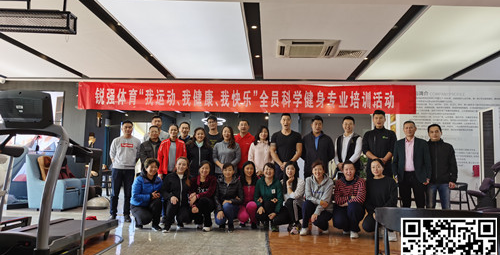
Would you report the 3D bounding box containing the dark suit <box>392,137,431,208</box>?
[{"bbox_3d":[2.465,0.850,5.930,0.570,1.430,0.330,0,-6,14],"label":"dark suit"}]

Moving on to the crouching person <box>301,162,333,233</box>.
[{"bbox_3d":[0.980,1.016,5.750,0.520,1.060,0.700,0,-6,11],"label":"crouching person"}]

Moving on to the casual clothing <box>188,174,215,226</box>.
[{"bbox_3d":[-0.714,1.112,5.864,0.440,0.800,0.550,0,-6,0],"label":"casual clothing"}]

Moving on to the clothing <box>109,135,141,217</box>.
[{"bbox_3d":[-2.150,0.840,6.681,0.530,1.410,0.310,2,-6,-7],"label":"clothing"}]

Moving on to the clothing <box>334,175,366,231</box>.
[{"bbox_3d":[1.369,1.063,5.366,0.470,0.790,0.580,-2,-6,14],"label":"clothing"}]

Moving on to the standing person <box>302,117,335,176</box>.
[{"bbox_3d":[1.067,0.682,6.162,0.530,1.780,0.320,-1,-6,9],"label":"standing person"}]

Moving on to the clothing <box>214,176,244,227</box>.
[{"bbox_3d":[-0.308,1.127,5.862,0.460,0.774,0.580,1,-6,6],"label":"clothing"}]

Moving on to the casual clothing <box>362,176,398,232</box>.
[{"bbox_3d":[1.894,1.137,5.652,0.520,0.819,0.650,0,-6,12],"label":"casual clothing"}]

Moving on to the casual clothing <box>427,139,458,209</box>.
[{"bbox_3d":[2.959,0.834,5.995,0.500,1.340,0.310,-3,-7,23],"label":"casual clothing"}]

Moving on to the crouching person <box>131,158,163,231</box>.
[{"bbox_3d":[-1.537,1.002,5.848,0.500,1.071,0.650,4,-6,-24],"label":"crouching person"}]

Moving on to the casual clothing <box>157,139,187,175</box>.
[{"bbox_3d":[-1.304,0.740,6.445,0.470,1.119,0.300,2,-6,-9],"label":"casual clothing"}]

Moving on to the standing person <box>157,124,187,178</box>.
[{"bbox_3d":[-1.292,0.758,6.500,0.490,1.660,0.300,1,-6,-5],"label":"standing person"}]

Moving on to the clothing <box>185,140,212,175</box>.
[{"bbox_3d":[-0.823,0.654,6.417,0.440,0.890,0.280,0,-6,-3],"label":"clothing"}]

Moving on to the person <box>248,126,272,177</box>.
[{"bbox_3d":[0.176,0.790,6.455,0.450,1.638,0.300,2,-6,-5],"label":"person"}]

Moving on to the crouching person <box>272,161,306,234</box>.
[{"bbox_3d":[0.571,1.013,5.780,0.500,1.060,0.700,0,-6,4],"label":"crouching person"}]

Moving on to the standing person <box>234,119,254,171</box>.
[{"bbox_3d":[-0.087,0.767,6.807,0.500,1.750,0.300,0,-6,1],"label":"standing person"}]

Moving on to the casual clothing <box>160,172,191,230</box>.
[{"bbox_3d":[-1.137,1.102,5.950,0.490,0.870,0.600,1,-6,-4],"label":"casual clothing"}]

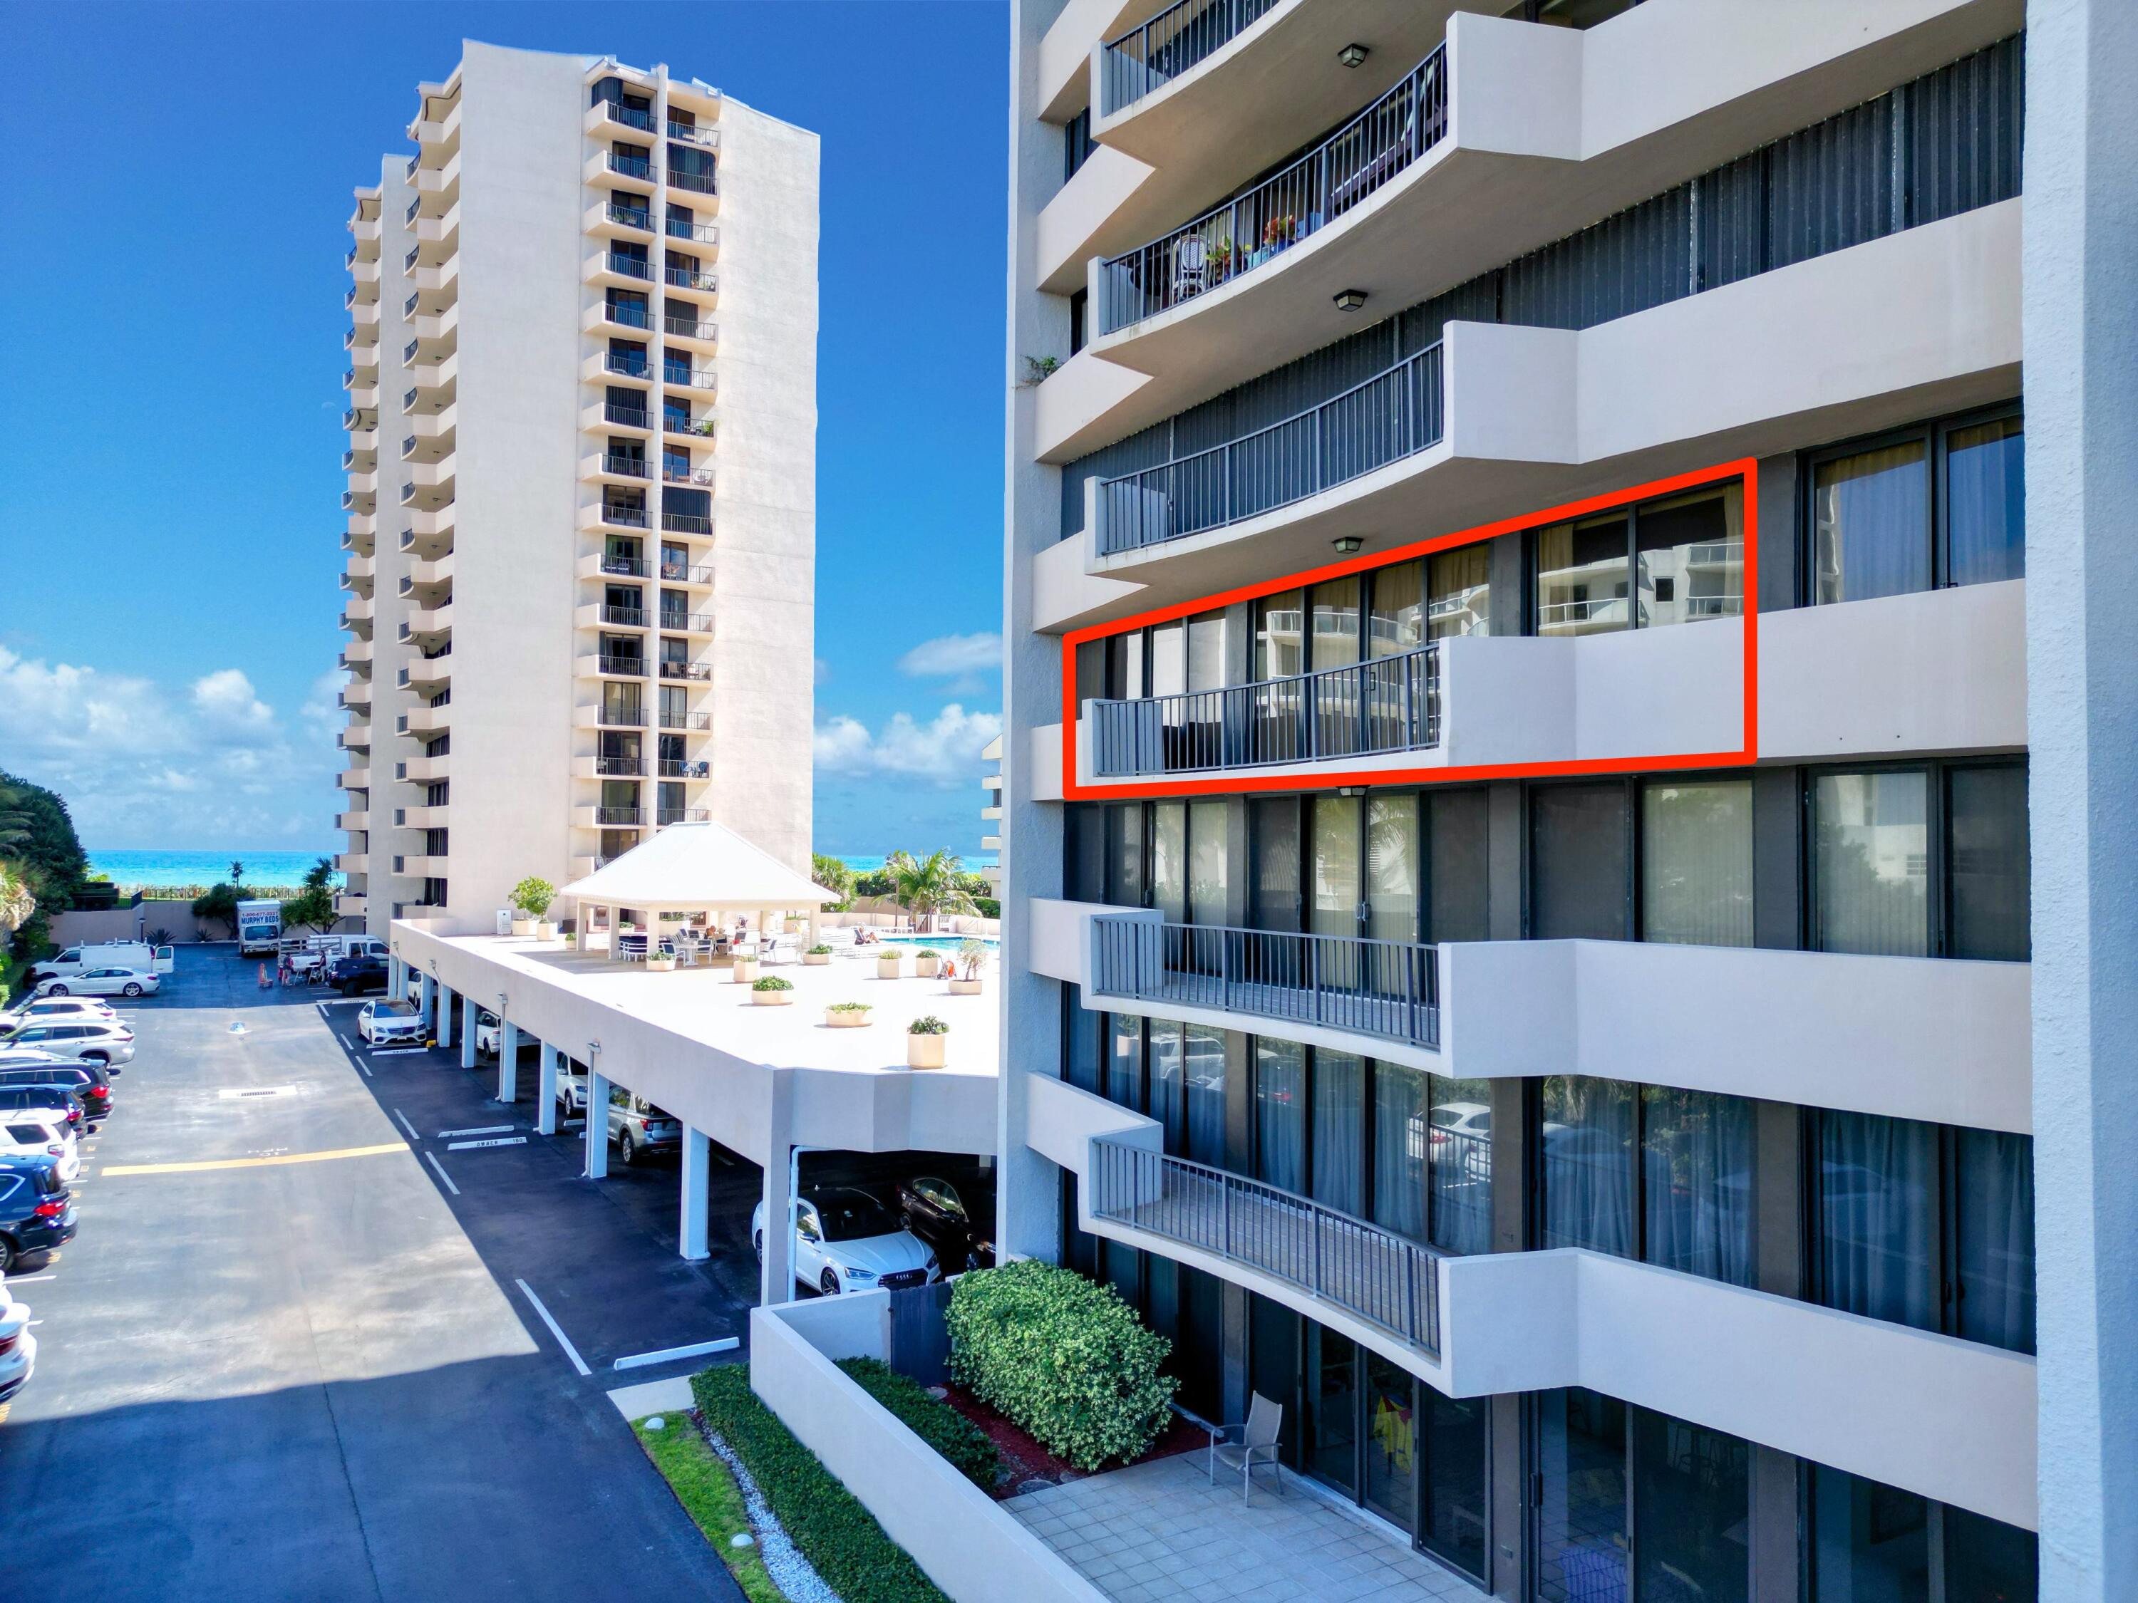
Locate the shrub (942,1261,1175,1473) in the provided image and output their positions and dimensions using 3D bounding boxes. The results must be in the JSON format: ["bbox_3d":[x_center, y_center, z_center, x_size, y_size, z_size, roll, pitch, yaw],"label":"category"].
[{"bbox_3d":[-0.095,7.529,20.131,2.040,1.378,4.107,2,-2,-29],"label":"shrub"}]

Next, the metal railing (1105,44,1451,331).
[{"bbox_3d":[1.898,-6.143,15.539,0.345,0.848,6.015,2,-2,-29],"label":"metal railing"}]

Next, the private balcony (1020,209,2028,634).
[{"bbox_3d":[2.609,-3.389,15.804,2.250,1.192,14.750,2,-2,-30],"label":"private balcony"}]

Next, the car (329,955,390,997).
[{"bbox_3d":[-35.612,9.010,76.706,4.750,1.900,1.920,2,-3,-41],"label":"car"}]

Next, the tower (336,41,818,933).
[{"bbox_3d":[-31.454,-14.009,93.781,21.000,48.800,33.000,2,-2,-30],"label":"tower"}]

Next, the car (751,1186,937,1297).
[{"bbox_3d":[-3.925,7.527,25.724,1.850,1.380,4.700,2,-2,-32],"label":"car"}]

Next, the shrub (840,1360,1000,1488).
[{"bbox_3d":[-2.187,7.944,18.828,1.378,0.424,4.319,2,-2,-29],"label":"shrub"}]

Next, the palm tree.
[{"bbox_3d":[-6.657,4.316,70.987,4.315,3.995,4.099,0,-2,0],"label":"palm tree"}]

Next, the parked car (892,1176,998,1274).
[{"bbox_3d":[-1.615,7.560,27.123,1.840,1.450,4.720,2,-2,-28],"label":"parked car"}]

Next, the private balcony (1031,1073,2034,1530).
[{"bbox_3d":[2.438,4.541,15.980,2.332,1.089,14.689,2,-2,-29],"label":"private balcony"}]

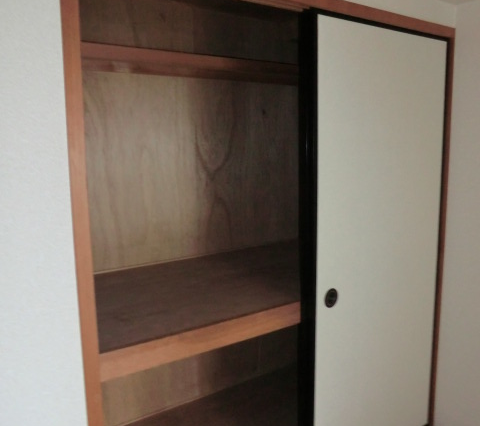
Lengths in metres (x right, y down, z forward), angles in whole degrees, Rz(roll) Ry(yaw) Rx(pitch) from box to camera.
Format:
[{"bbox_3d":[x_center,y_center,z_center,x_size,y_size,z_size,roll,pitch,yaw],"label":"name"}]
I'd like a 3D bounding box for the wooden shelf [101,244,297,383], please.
[{"bbox_3d":[-0.011,0.325,1.994,1.550,0.082,0.830,-6,10,-33],"label":"wooden shelf"}]

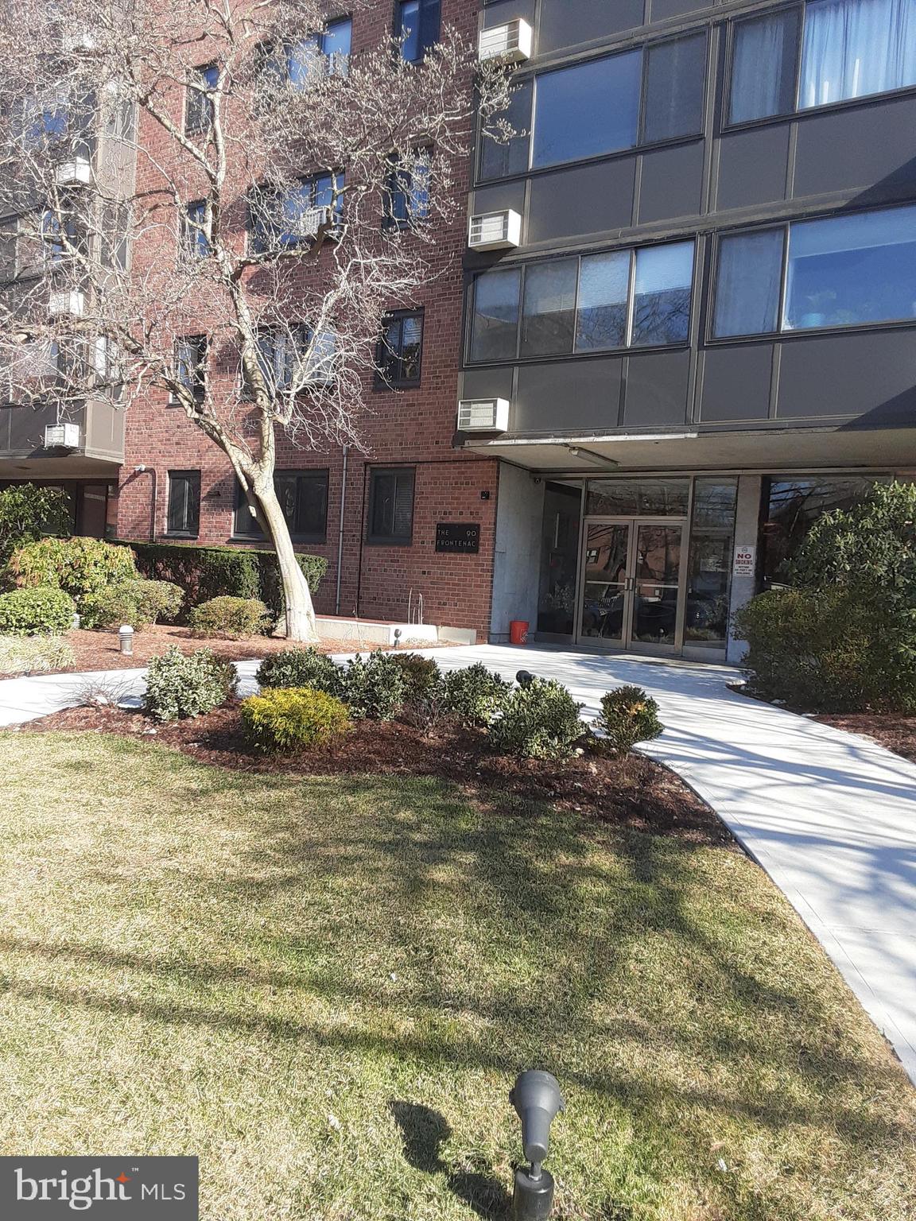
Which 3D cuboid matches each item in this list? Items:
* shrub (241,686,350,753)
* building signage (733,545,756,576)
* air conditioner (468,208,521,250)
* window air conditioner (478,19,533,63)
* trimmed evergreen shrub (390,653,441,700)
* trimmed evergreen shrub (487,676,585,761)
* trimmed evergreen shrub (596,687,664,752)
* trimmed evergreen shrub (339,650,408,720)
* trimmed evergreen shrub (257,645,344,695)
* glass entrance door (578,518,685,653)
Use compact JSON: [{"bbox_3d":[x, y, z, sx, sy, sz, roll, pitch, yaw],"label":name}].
[{"bbox_3d":[-1.155,0.762,6.844,0.765,0.405,0.650,3,2,0],"label":"shrub"},{"bbox_3d":[4.346,-0.741,14.452,0.305,0.457,0.020,5,3,34],"label":"building signage"},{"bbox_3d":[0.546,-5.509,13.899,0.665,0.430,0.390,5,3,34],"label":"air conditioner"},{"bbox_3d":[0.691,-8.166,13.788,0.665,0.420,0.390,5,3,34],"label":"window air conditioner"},{"bbox_3d":[-0.416,0.637,8.673,0.540,0.490,0.513,3,2,0],"label":"trimmed evergreen shrub"},{"bbox_3d":[0.580,0.773,6.996,0.700,0.551,0.665,3,2,0],"label":"trimmed evergreen shrub"},{"bbox_3d":[1.319,0.825,7.319,0.501,0.485,0.476,3,2,0],"label":"trimmed evergreen shrub"},{"bbox_3d":[-0.711,0.620,8.003,0.571,0.581,0.543,3,2,0],"label":"trimmed evergreen shrub"},{"bbox_3d":[-1.353,0.589,8.268,0.774,0.540,0.658,3,2,0],"label":"trimmed evergreen shrub"},{"bbox_3d":[2.804,-0.428,15.501,1.840,2.120,0.100,5,3,34],"label":"glass entrance door"}]

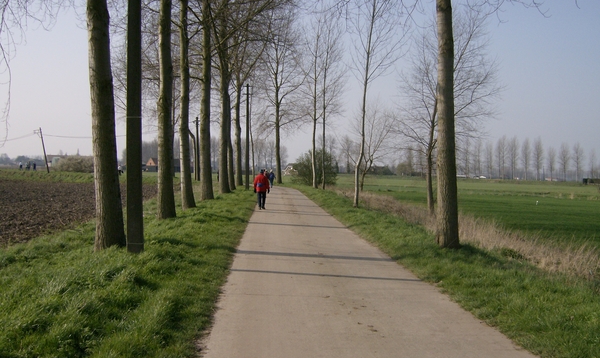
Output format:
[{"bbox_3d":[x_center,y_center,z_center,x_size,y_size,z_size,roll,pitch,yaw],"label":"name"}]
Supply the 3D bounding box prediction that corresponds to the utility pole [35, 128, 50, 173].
[{"bbox_3d":[-44.268,-4.823,108.000,1.100,7.900,0.400,-11,1,-16],"label":"utility pole"}]

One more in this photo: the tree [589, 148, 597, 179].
[{"bbox_3d":[149.282,-7.400,320.000,4.200,15.600,4.200,0,1,-3],"label":"tree"}]

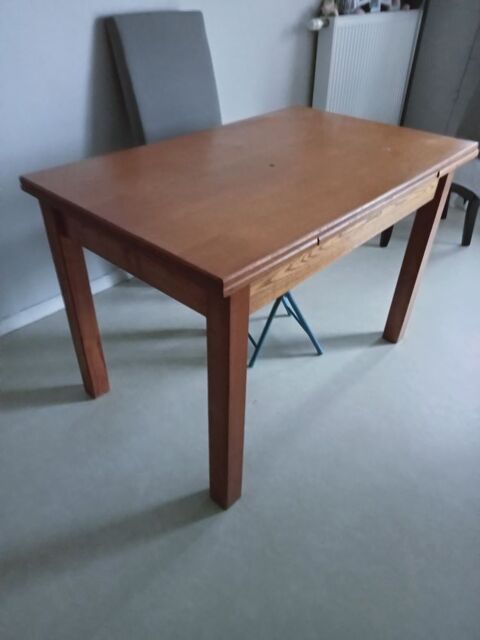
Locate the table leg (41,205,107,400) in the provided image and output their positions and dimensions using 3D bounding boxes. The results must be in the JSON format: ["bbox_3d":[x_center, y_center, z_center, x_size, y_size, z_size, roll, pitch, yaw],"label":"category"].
[{"bbox_3d":[-0.480,-0.054,1.537,0.068,0.728,0.067,29,44,32],"label":"table leg"}]

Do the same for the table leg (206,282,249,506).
[{"bbox_3d":[-0.029,0.195,1.216,0.068,0.728,0.067,29,44,32],"label":"table leg"}]

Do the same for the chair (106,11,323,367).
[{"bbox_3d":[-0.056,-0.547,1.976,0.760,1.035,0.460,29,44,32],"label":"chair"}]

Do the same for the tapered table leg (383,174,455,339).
[{"bbox_3d":[0.625,-0.217,1.817,0.068,0.728,0.067,29,44,32],"label":"tapered table leg"}]

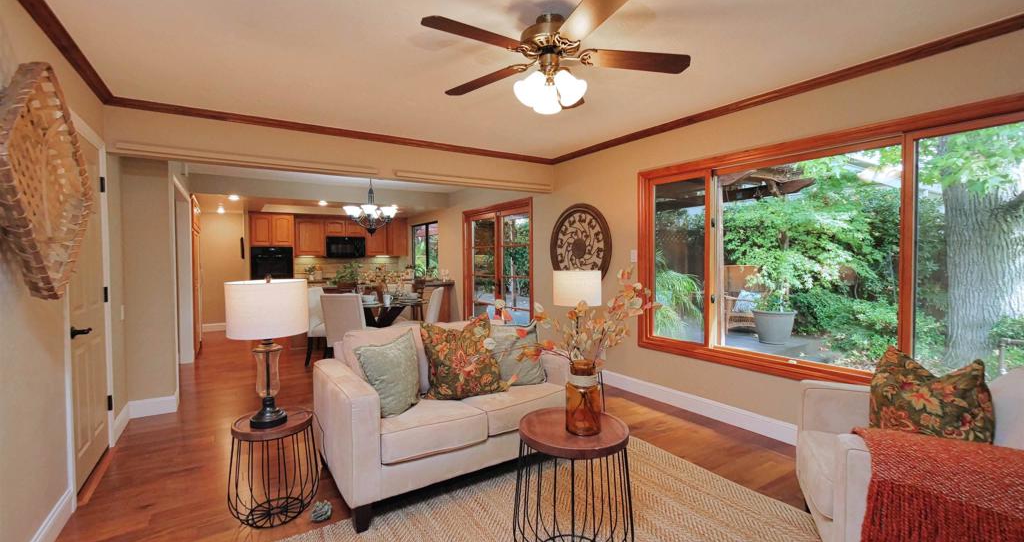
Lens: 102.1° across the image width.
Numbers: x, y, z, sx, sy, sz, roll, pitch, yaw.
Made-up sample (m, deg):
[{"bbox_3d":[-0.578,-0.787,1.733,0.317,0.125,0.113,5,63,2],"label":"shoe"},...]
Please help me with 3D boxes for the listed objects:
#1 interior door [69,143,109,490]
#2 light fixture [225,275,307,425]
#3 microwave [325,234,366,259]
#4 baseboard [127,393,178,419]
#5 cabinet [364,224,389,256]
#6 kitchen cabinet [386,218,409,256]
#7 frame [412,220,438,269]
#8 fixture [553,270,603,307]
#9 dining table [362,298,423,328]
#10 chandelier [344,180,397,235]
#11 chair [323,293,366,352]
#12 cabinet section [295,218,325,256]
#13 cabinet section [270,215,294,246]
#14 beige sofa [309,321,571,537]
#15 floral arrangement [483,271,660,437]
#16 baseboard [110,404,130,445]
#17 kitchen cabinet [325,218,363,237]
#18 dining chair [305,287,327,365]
[{"bbox_3d":[-2.656,0.222,2.595,0.050,2.040,0.750,-2,2,-34],"label":"interior door"},{"bbox_3d":[-1.226,0.387,2.073,0.360,0.735,0.360,-2,2,-34],"label":"light fixture"},{"bbox_3d":[-3.486,-0.480,8.637,0.760,0.430,0.400,-2,2,-34],"label":"microwave"},{"bbox_3d":[-2.997,1.138,3.468,0.310,0.143,0.018,-2,2,-31],"label":"baseboard"},{"bbox_3d":[-2.909,-0.706,8.718,0.460,0.780,0.330,-2,2,-34],"label":"cabinet"},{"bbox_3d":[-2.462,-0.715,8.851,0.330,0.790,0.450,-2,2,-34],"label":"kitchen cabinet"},{"bbox_3d":[-1.680,-0.403,8.060,0.090,1.030,1.300,-2,2,-34],"label":"frame"},{"bbox_3d":[0.500,0.343,3.141,0.370,0.750,0.370,-2,2,-34],"label":"fixture"},{"bbox_3d":[-1.713,0.775,5.375,1.180,0.760,1.180,-2,2,-34],"label":"dining table"},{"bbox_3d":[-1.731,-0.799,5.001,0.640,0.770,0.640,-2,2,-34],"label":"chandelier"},{"bbox_3d":[-1.593,0.697,4.253,0.460,0.945,0.600,0,2,10],"label":"chair"},{"bbox_3d":[-4.091,-0.687,8.320,0.560,0.765,0.330,-2,2,-34],"label":"cabinet section"},{"bbox_3d":[-4.419,-0.752,7.920,0.380,0.575,0.580,-2,2,-34],"label":"cabinet section"},{"bbox_3d":[-0.351,0.800,2.692,1.490,0.850,0.860,-2,2,-32],"label":"beige sofa"},{"bbox_3d":[0.245,0.337,1.781,0.700,0.690,0.480,-1,2,0],"label":"floral arrangement"},{"bbox_3d":[-2.959,1.149,3.138,0.018,0.143,0.620,-2,2,-34],"label":"baseboard"},{"bbox_3d":[-3.411,-0.865,8.373,0.750,0.400,0.330,-2,2,-34],"label":"kitchen cabinet"},{"bbox_3d":[-2.295,0.684,5.353,0.620,0.960,0.480,-1,2,-9],"label":"dining chair"}]

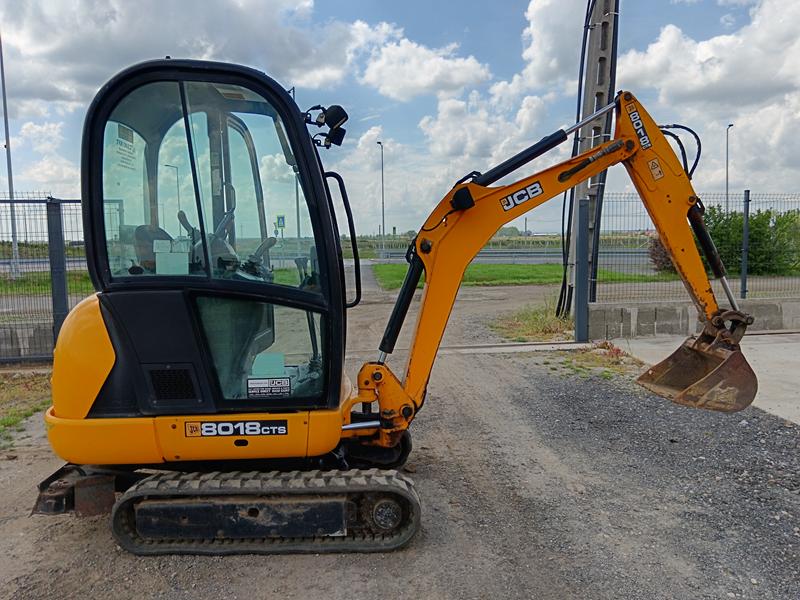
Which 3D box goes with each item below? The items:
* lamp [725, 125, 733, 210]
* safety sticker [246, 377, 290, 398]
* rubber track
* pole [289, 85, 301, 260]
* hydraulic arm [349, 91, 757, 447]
[{"bbox_3d":[22.300,-7.500,42.600,0.420,8.700,0.250,-1,6,0],"label":"lamp"},{"bbox_3d":[-0.642,0.427,3.045,0.214,0.107,0.005,-1,6,-1],"label":"safety sticker"},{"bbox_3d":[-0.636,1.033,3.085,1.470,0.355,0.230,-1,6,-1],"label":"rubber track"},{"bbox_3d":[-5.100,-5.880,30.500,0.450,8.700,0.250,2,7,27],"label":"pole"},{"bbox_3d":[0.808,-0.172,3.505,2.220,1.945,0.460,-1,6,-1],"label":"hydraulic arm"}]

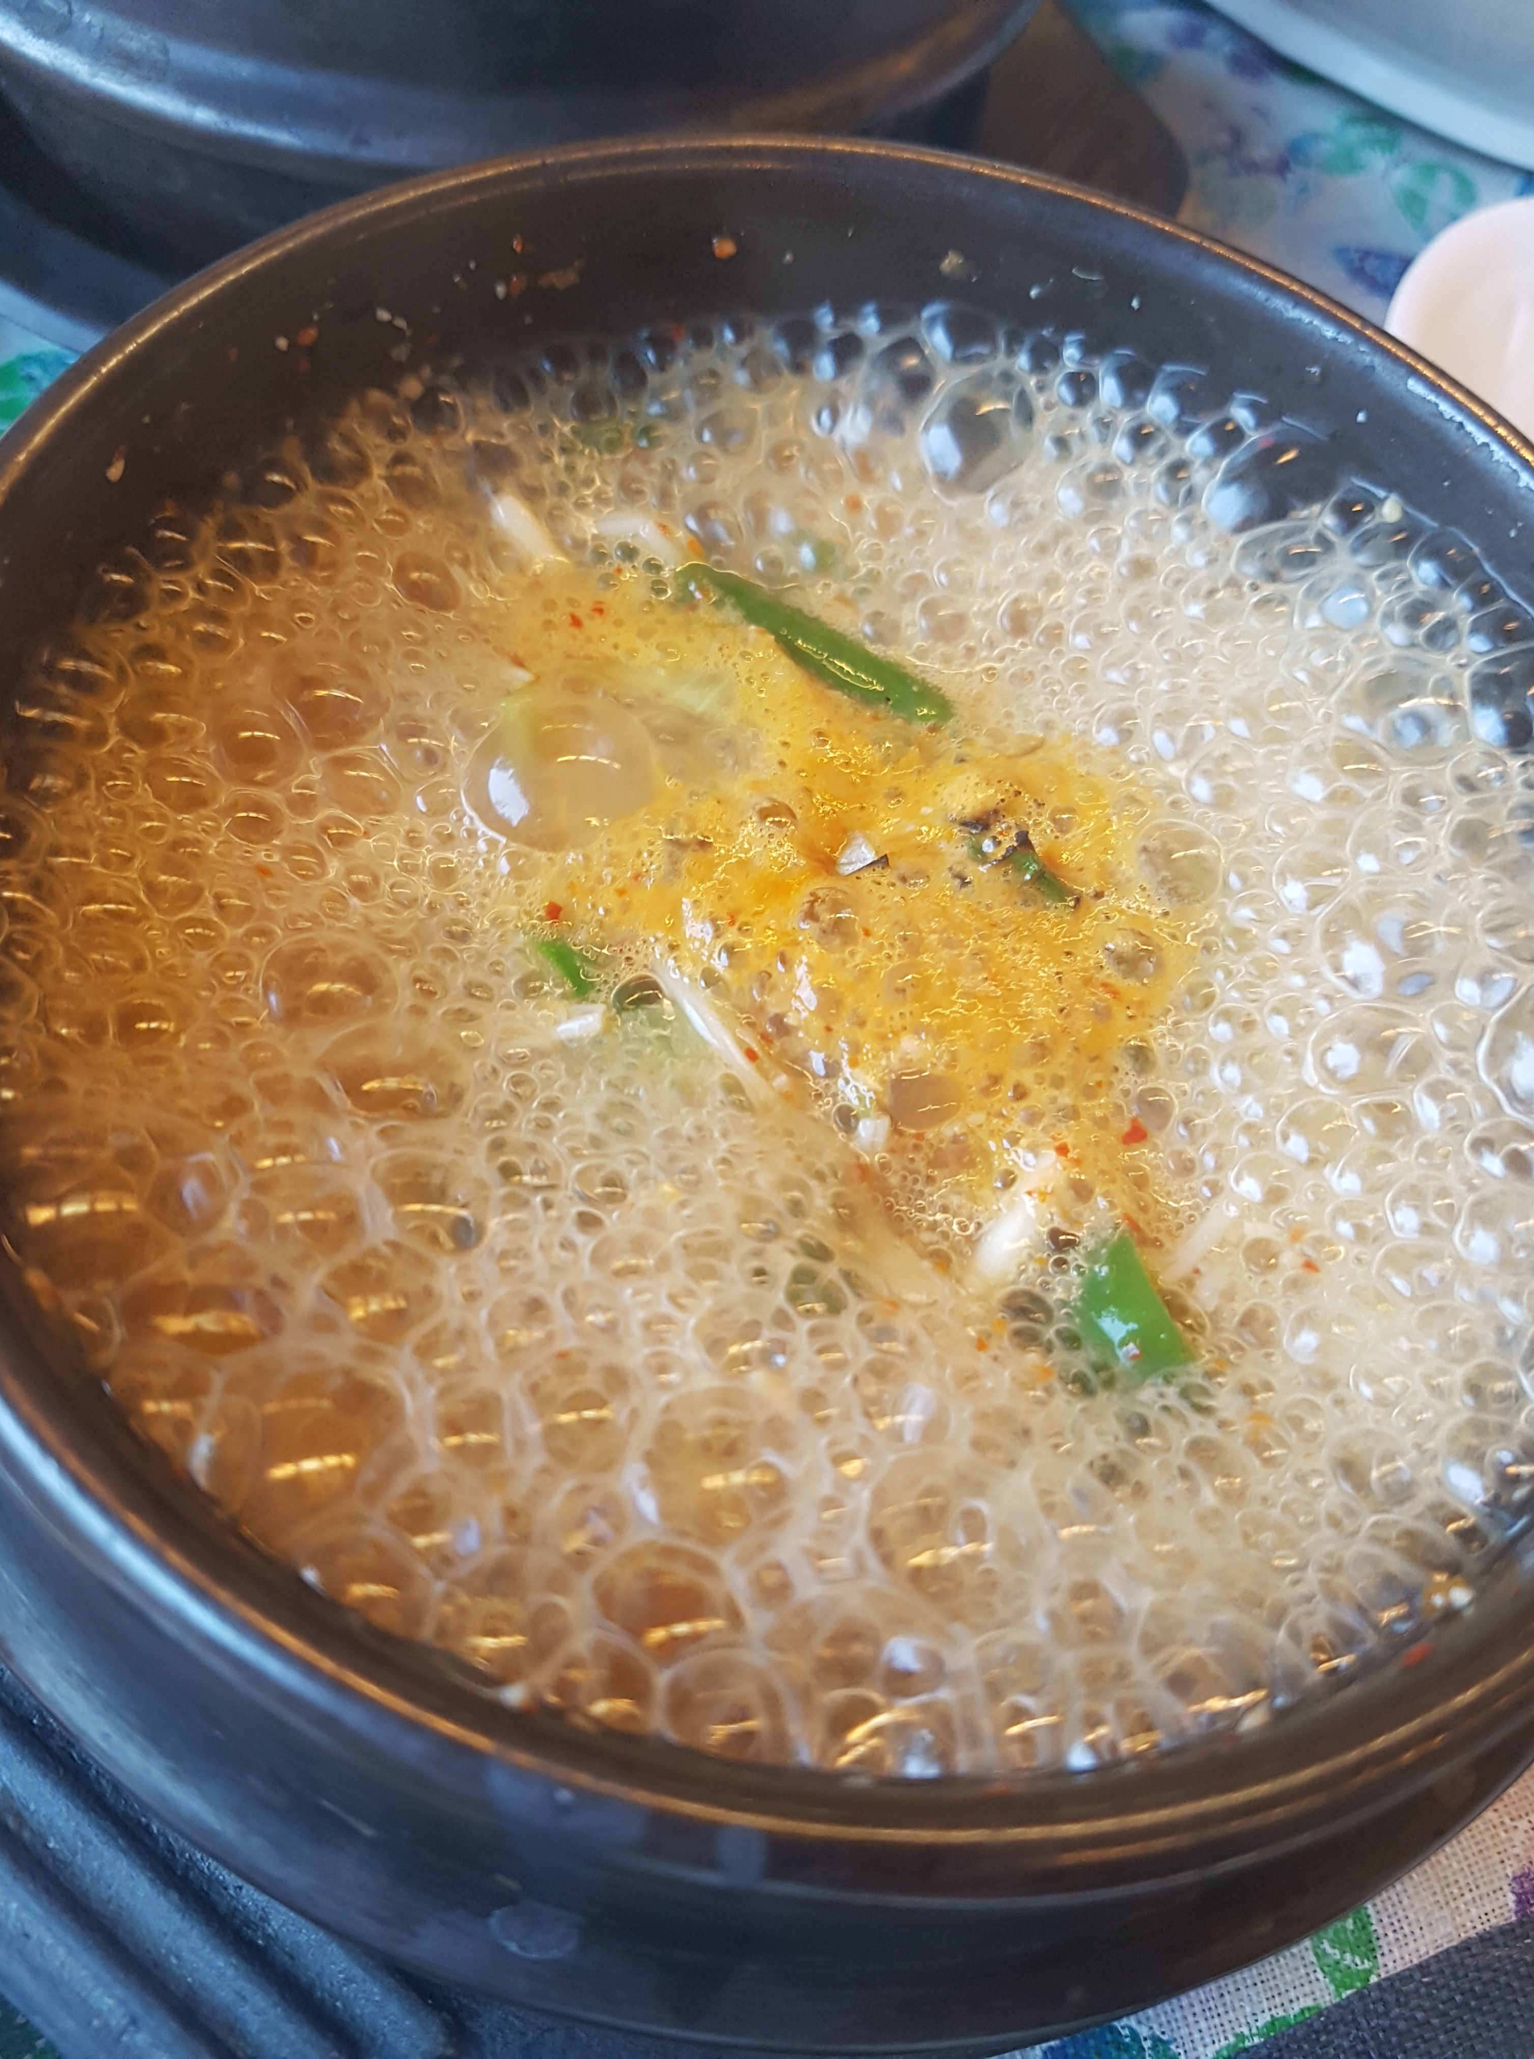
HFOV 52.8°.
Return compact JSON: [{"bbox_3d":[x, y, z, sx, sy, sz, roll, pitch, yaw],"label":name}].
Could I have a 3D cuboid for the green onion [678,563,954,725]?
[{"bbox_3d":[0.005,-0.038,0.158,0.033,0.006,0.007,29,63,10],"label":"green onion"}]

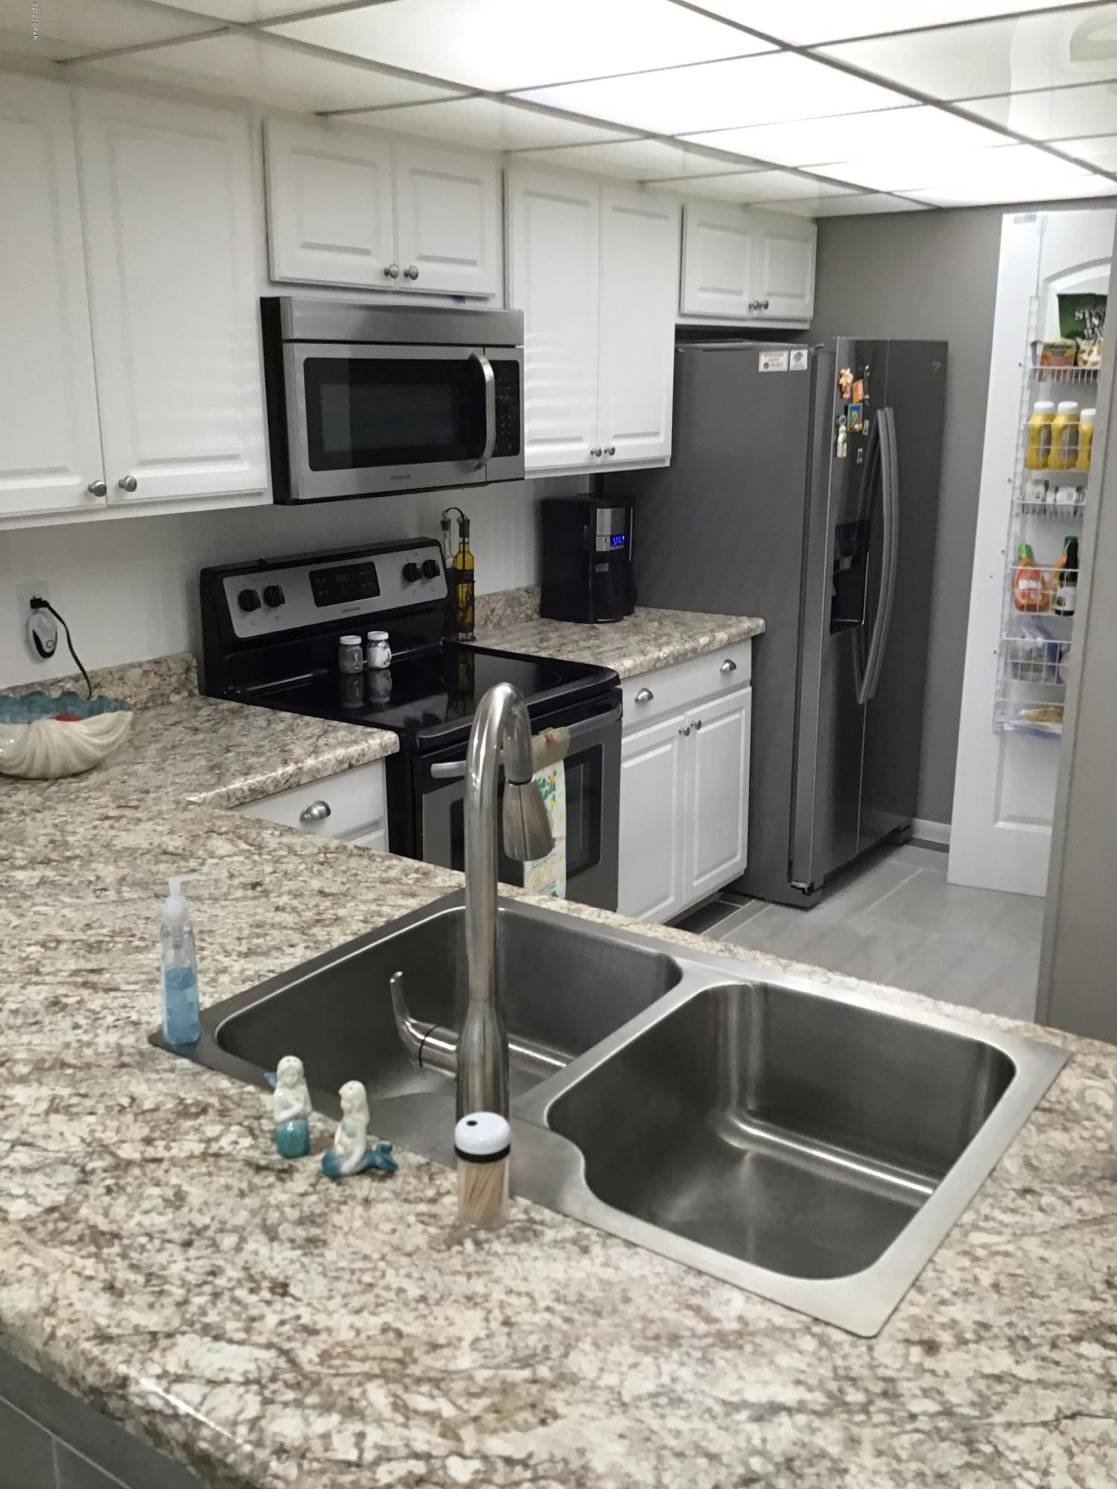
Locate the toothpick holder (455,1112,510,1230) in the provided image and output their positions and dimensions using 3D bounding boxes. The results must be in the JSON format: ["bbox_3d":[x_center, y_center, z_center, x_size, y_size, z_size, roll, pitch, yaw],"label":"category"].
[{"bbox_3d":[-0.065,0.361,1.135,0.046,0.091,0.046,0,16,0],"label":"toothpick holder"}]

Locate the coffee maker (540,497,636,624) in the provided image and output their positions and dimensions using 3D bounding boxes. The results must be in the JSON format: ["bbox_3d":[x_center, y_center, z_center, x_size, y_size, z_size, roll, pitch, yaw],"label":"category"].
[{"bbox_3d":[0.099,-0.553,3.962,0.240,0.350,0.205,11,19,35],"label":"coffee maker"}]

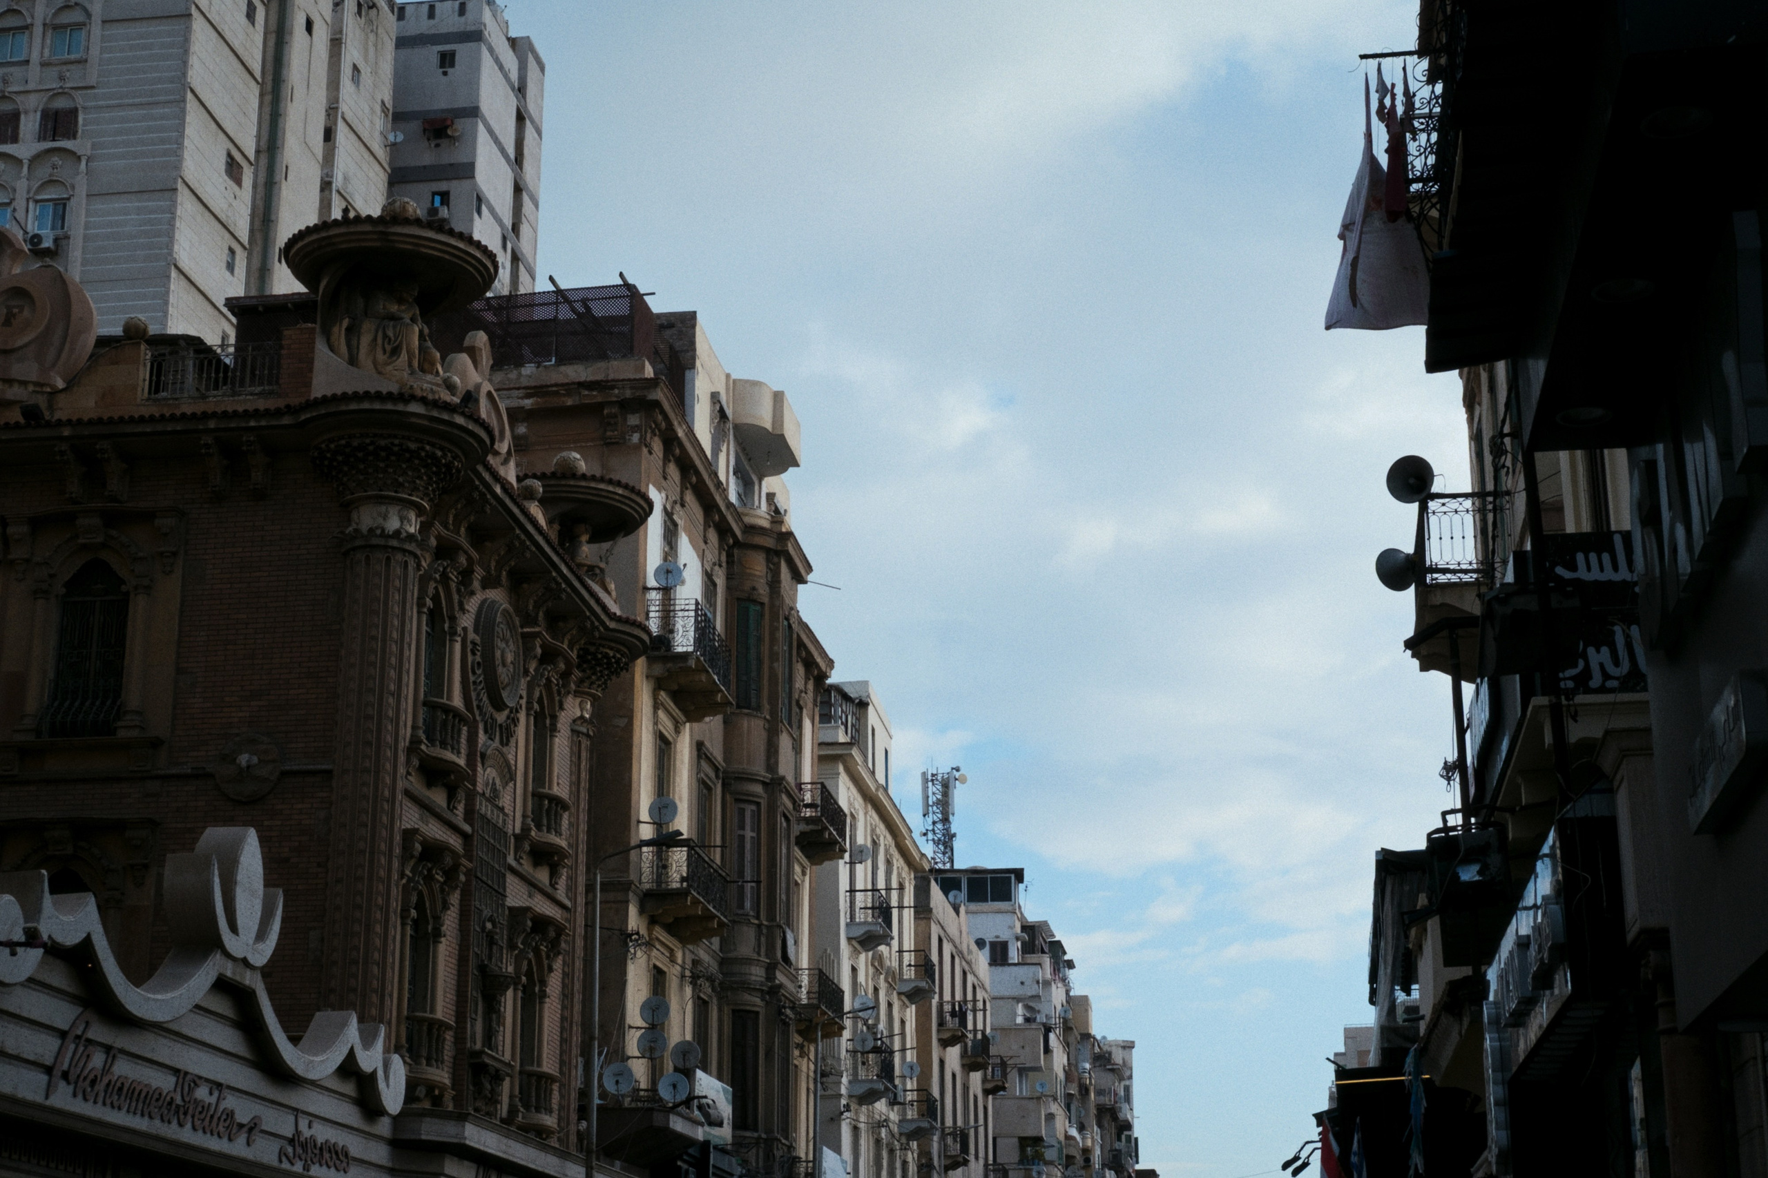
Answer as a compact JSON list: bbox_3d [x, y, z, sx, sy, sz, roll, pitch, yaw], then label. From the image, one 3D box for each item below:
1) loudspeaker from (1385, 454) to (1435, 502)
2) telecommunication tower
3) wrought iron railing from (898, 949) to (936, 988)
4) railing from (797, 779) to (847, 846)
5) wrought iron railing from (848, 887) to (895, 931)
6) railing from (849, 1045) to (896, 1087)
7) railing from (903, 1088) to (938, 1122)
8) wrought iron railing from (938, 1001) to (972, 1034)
[{"bbox_3d":[5.436,-1.064,26.501,0.493,0.493,0.470,-10,-15,27],"label":"loudspeaker"},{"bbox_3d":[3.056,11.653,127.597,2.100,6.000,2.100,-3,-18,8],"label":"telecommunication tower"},{"bbox_3d":[1.092,12.758,86.289,0.902,0.950,2.850,-3,-18,8],"label":"wrought iron railing"},{"bbox_3d":[-1.819,6.281,71.330,0.950,0.950,4.085,-3,-18,8],"label":"railing"},{"bbox_3d":[-0.382,9.710,77.159,0.950,0.950,2.755,-3,-18,8],"label":"wrought iron railing"},{"bbox_3d":[-0.330,14.025,75.689,0.950,0.950,2.850,-3,-18,8],"label":"railing"},{"bbox_3d":[1.163,17.081,85.167,0.902,0.950,2.850,-3,-18,8],"label":"railing"},{"bbox_3d":[2.385,15.162,90.910,0.807,0.950,2.755,-3,-18,8],"label":"wrought iron railing"}]

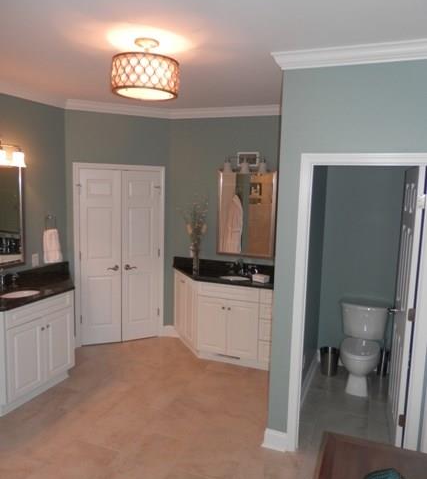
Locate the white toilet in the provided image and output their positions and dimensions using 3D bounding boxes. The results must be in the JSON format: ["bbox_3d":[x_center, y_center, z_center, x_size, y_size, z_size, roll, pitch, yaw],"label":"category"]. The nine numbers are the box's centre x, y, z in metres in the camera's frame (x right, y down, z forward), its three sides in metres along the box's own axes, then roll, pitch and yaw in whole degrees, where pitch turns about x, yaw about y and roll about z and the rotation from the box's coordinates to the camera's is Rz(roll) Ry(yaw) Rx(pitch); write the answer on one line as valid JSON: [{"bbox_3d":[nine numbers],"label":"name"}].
[{"bbox_3d":[1.417,1.038,3.945,0.450,0.770,0.690,4,8,21],"label":"white toilet"}]

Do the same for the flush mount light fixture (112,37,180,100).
[{"bbox_3d":[-0.412,-1.053,2.531,0.410,0.305,0.410,1,7,0],"label":"flush mount light fixture"}]

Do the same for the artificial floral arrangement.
[{"bbox_3d":[-0.218,-0.038,4.509,0.280,0.840,0.260,1,7,0],"label":"artificial floral arrangement"}]

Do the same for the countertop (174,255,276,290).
[{"bbox_3d":[0.154,0.373,4.511,1.530,0.135,0.520,4,8,21],"label":"countertop"}]

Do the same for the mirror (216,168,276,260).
[{"bbox_3d":[0.364,-0.281,4.611,0.670,0.955,0.040,4,8,21],"label":"mirror"}]

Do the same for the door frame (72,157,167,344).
[{"bbox_3d":[-1.068,0.207,4.812,0.980,2.060,0.070,-2,8,-24],"label":"door frame"}]

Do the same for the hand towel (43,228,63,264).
[{"bbox_3d":[-1.663,0.069,4.258,0.090,0.370,0.190,4,8,21],"label":"hand towel"}]

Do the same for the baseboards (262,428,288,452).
[{"bbox_3d":[0.455,1.448,2.979,0.170,0.145,0.025,4,8,21],"label":"baseboards"}]

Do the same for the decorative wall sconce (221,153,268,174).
[{"bbox_3d":[0.338,-0.836,4.490,0.540,0.210,0.160,4,8,21],"label":"decorative wall sconce"}]

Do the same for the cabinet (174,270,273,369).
[{"bbox_3d":[0.168,0.870,4.593,1.500,0.870,0.470,4,8,21],"label":"cabinet"}]

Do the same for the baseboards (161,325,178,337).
[{"bbox_3d":[-0.531,1.154,5.127,0.190,0.140,0.040,2,7,1],"label":"baseboards"}]

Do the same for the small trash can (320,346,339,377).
[{"bbox_3d":[1.204,1.253,4.244,0.170,0.250,0.170,4,8,21],"label":"small trash can"}]

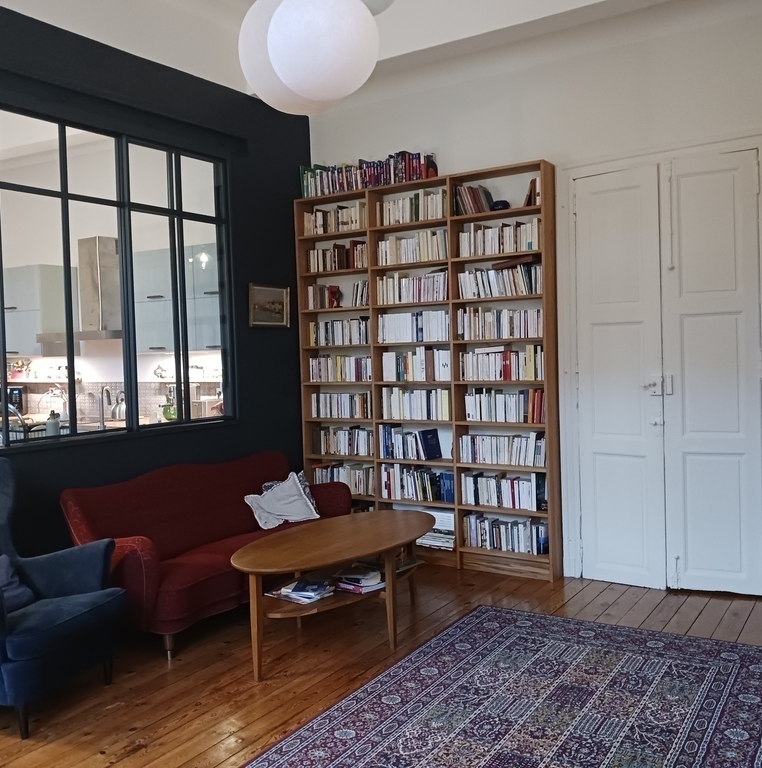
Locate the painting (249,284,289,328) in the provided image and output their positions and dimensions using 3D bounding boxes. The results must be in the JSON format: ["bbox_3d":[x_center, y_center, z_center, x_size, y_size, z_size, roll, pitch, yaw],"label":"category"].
[{"bbox_3d":[-0.775,-0.546,5.625,0.040,0.298,0.420,0,2,34],"label":"painting"}]

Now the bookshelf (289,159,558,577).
[{"bbox_3d":[0.266,-0.066,5.534,1.975,2.603,0.200,0,2,34],"label":"bookshelf"}]

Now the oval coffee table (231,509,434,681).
[{"bbox_3d":[-0.183,1.034,4.071,0.676,0.537,1.342,0,3,38],"label":"oval coffee table"}]

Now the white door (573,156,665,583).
[{"bbox_3d":[1.454,-0.037,4.856,0.520,2.490,0.050,0,2,34],"label":"white door"}]

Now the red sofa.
[{"bbox_3d":[-0.881,0.900,4.676,0.840,0.805,1.740,0,2,34],"label":"red sofa"}]

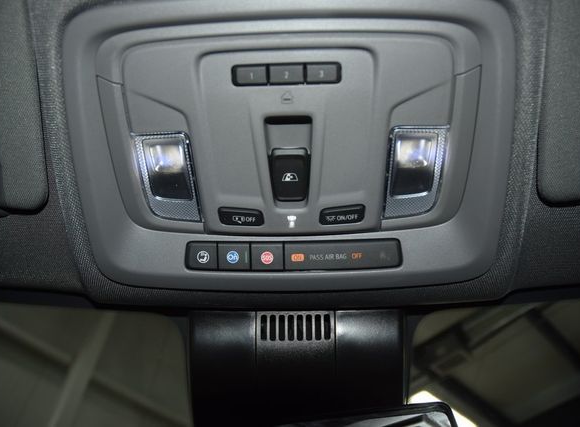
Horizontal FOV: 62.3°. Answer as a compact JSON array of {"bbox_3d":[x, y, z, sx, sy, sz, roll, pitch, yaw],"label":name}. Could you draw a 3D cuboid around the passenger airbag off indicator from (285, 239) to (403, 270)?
[{"bbox_3d":[0.037,0.029,0.339,0.081,0.008,0.019,-1,-93,0],"label":"passenger airbag off indicator"}]

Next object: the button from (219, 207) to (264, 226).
[{"bbox_3d":[-0.033,0.002,0.334,0.031,0.008,0.012,2,-78,0],"label":"button"}]

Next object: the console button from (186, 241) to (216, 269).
[{"bbox_3d":[-0.061,0.030,0.339,0.022,0.008,0.019,-1,-93,0],"label":"console button"}]

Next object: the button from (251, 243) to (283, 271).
[{"bbox_3d":[-0.016,0.030,0.339,0.023,0.008,0.020,-1,-93,0],"label":"button"}]

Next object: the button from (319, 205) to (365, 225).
[{"bbox_3d":[0.035,0.001,0.334,0.031,0.008,0.013,-4,-78,0],"label":"button"}]

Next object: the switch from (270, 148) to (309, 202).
[{"bbox_3d":[0.000,-0.027,0.332,0.025,0.015,0.037,-1,-78,0],"label":"switch"}]

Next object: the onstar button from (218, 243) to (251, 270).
[{"bbox_3d":[-0.038,0.030,0.339,0.023,0.008,0.020,-1,-93,0],"label":"onstar button"}]

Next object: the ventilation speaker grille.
[{"bbox_3d":[0.004,0.086,0.364,0.056,0.008,0.022,-1,-90,0],"label":"ventilation speaker grille"}]

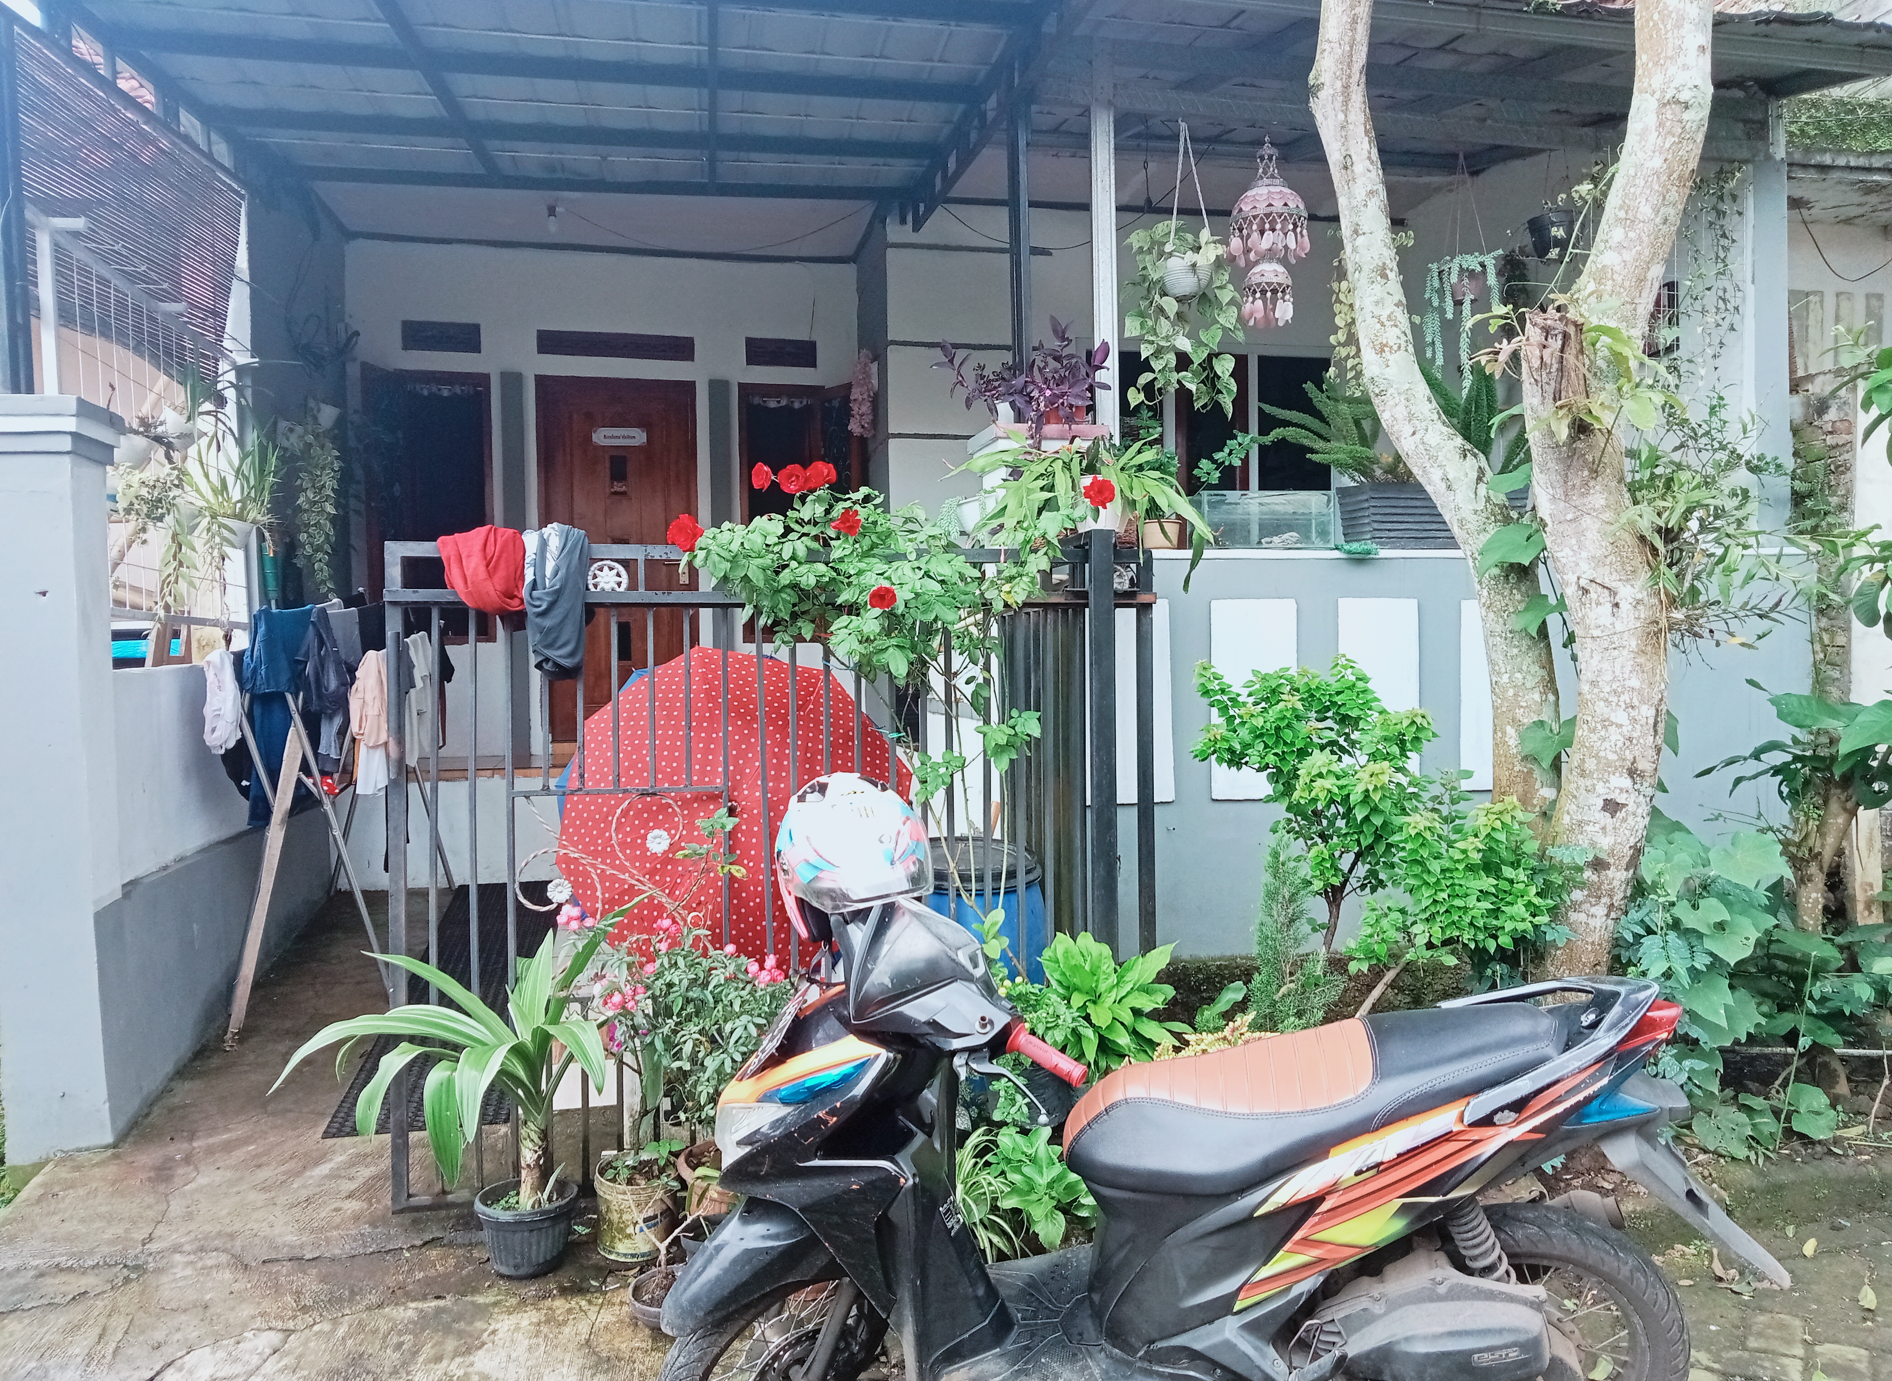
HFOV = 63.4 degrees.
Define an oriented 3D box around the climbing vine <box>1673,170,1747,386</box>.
[{"bbox_3d":[2.539,-1.387,5.100,0.240,0.730,0.180,-1,1,-12],"label":"climbing vine"}]

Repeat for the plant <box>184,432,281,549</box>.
[{"bbox_3d":[-2.377,-0.662,5.100,0.320,0.400,0.300,-1,1,-12],"label":"plant"}]

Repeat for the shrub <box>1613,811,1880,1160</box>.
[{"bbox_3d":[2.323,0.862,4.450,0.720,0.950,0.620,-1,1,-12],"label":"shrub"}]

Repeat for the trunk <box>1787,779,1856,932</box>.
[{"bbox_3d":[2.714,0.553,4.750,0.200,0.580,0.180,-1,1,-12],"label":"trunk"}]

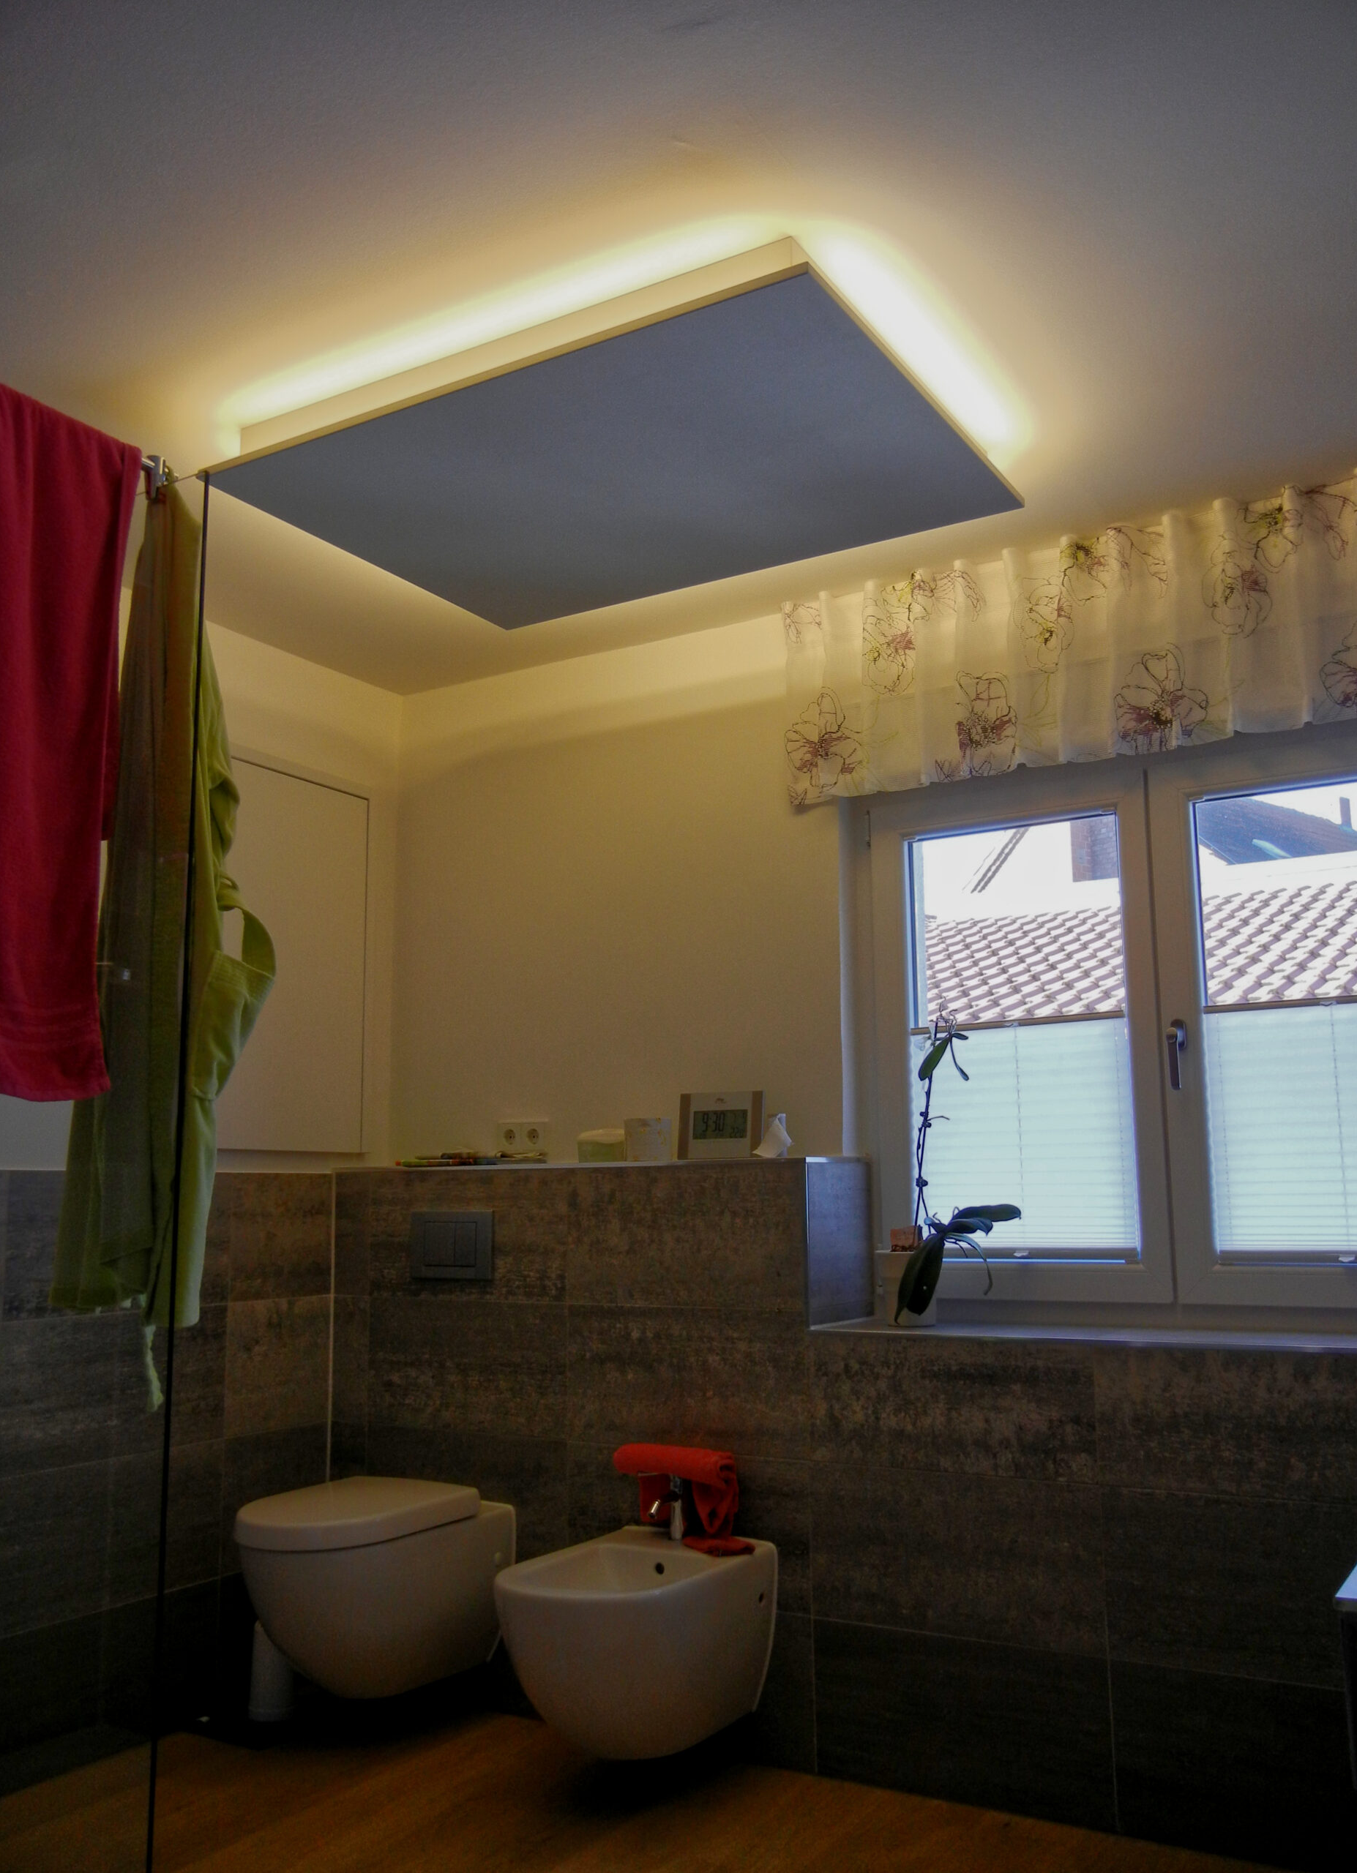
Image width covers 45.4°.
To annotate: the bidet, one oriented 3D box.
[{"bbox_3d":[-0.104,1.393,3.158,0.373,0.348,0.580,-6,-11,31],"label":"bidet"}]

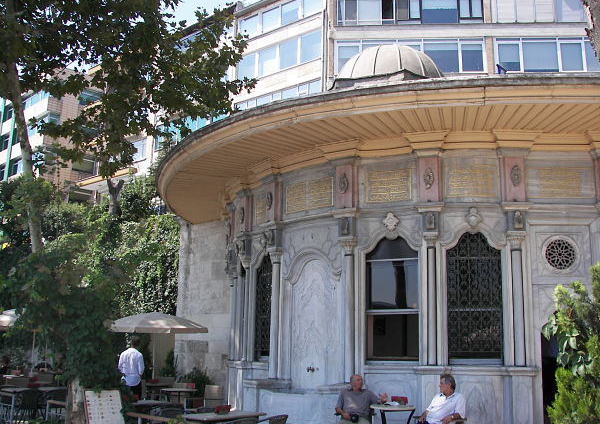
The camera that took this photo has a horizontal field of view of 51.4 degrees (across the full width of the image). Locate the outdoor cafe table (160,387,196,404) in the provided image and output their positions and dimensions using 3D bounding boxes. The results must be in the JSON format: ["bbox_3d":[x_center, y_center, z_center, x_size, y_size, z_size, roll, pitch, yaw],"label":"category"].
[{"bbox_3d":[-2.129,3.486,10.869,0.660,0.740,0.660,1,-12,0],"label":"outdoor cafe table"}]

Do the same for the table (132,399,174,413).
[{"bbox_3d":[-2.017,3.062,8.727,0.640,0.730,0.640,-8,-15,37],"label":"table"}]

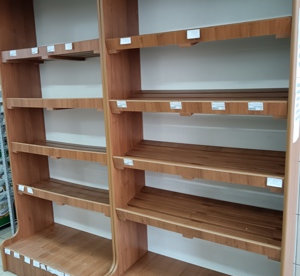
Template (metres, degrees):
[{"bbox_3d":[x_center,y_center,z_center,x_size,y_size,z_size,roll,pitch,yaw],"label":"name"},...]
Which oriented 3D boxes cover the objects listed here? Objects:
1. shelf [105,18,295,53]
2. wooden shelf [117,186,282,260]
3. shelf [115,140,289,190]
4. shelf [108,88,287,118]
[{"bbox_3d":[0.263,-0.555,1.721,1.000,0.082,0.360,5,19,32],"label":"shelf"},{"bbox_3d":[0.299,0.482,1.910,1.000,0.082,0.360,5,19,32],"label":"wooden shelf"},{"bbox_3d":[0.287,0.137,1.847,1.000,0.082,0.360,5,19,32],"label":"shelf"},{"bbox_3d":[0.275,-0.207,1.785,1.000,0.082,0.360,5,19,32],"label":"shelf"}]

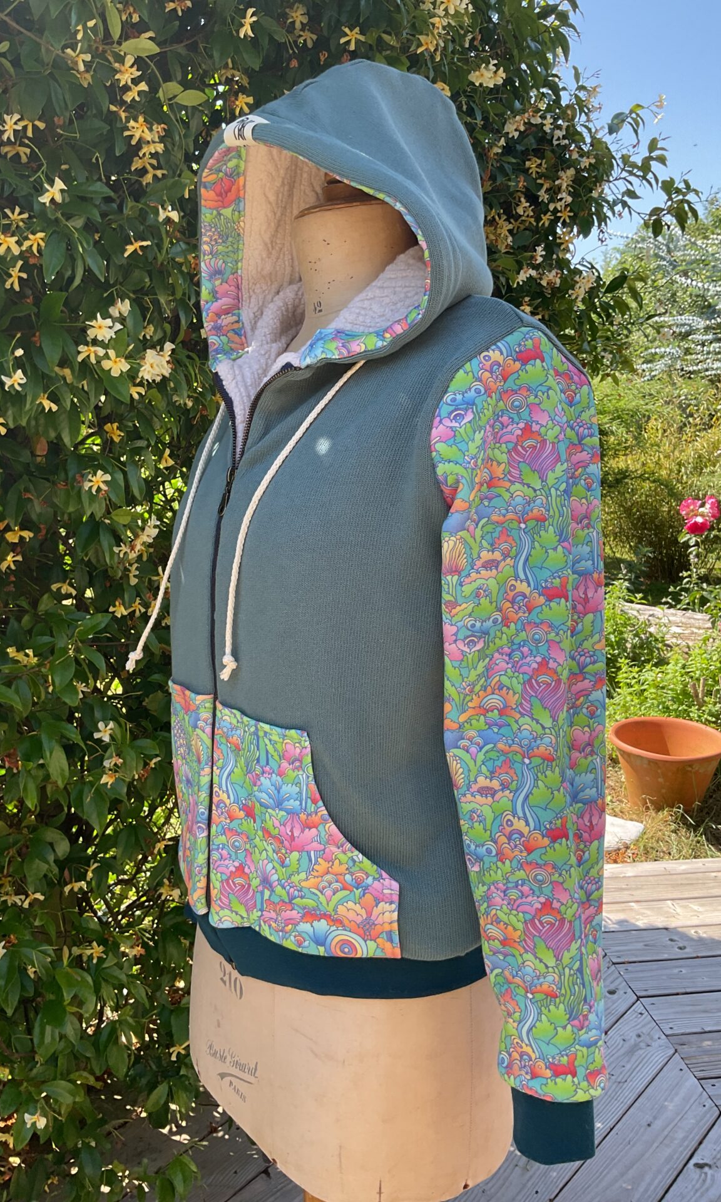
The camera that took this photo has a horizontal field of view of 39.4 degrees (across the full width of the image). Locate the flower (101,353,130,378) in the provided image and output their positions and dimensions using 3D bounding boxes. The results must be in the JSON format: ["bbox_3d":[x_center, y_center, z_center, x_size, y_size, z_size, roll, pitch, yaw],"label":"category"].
[{"bbox_3d":[-0.284,-0.274,1.170,0.032,0.028,0.019,-2,10,-13],"label":"flower"}]

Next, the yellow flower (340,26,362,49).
[{"bbox_3d":[-0.011,-0.691,1.236,0.029,0.022,0.019,0,10,0],"label":"yellow flower"}]

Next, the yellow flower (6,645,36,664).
[{"bbox_3d":[-0.415,0.066,1.231,0.036,0.022,0.025,-2,-21,-12],"label":"yellow flower"}]

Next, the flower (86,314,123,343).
[{"bbox_3d":[-0.304,-0.323,1.193,0.042,0.033,0.020,-1,-6,-6],"label":"flower"}]

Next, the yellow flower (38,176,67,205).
[{"bbox_3d":[-0.342,-0.456,1.119,0.032,0.027,0.019,-3,10,-16],"label":"yellow flower"}]

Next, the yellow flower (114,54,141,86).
[{"bbox_3d":[-0.259,-0.591,1.122,0.029,0.028,0.022,-2,10,-12],"label":"yellow flower"}]

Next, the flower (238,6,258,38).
[{"bbox_3d":[-0.133,-0.686,1.193,0.024,0.036,0.020,-10,12,-40],"label":"flower"}]

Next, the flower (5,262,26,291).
[{"bbox_3d":[-0.389,-0.365,1.136,0.025,0.032,0.020,-7,9,-33],"label":"flower"}]

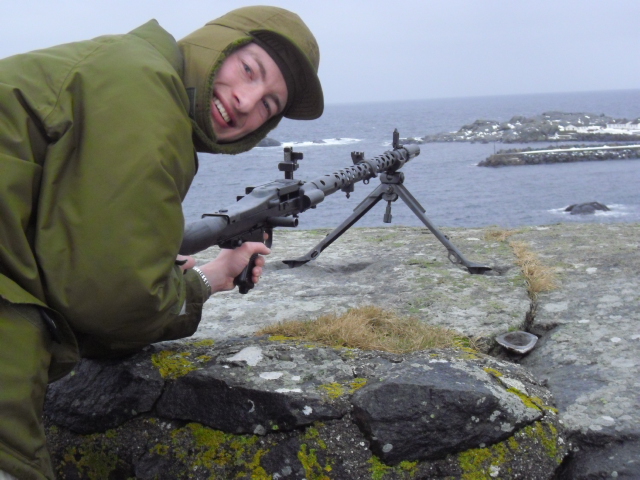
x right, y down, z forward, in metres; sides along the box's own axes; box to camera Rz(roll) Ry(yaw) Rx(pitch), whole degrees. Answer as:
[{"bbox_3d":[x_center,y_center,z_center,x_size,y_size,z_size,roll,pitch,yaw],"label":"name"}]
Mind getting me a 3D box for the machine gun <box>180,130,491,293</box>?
[{"bbox_3d":[-0.020,-0.030,2.802,0.580,0.380,1.210,1,13,28],"label":"machine gun"}]

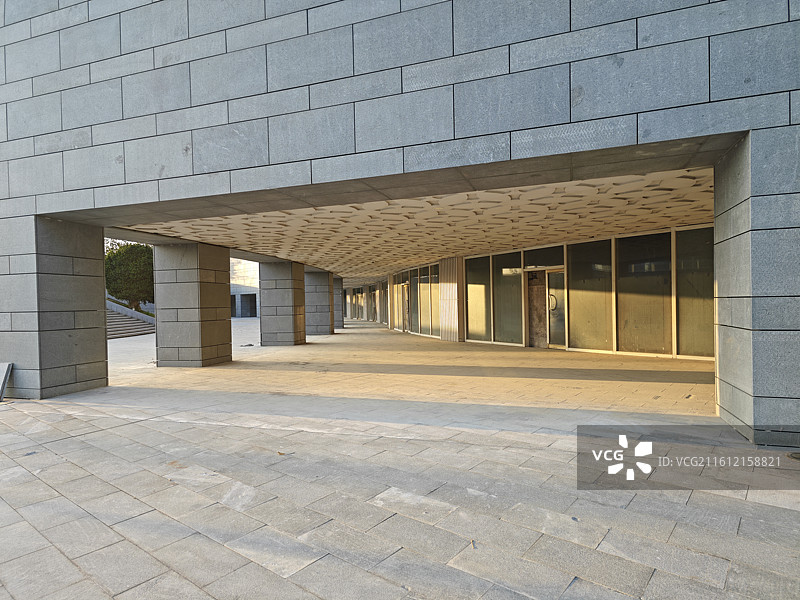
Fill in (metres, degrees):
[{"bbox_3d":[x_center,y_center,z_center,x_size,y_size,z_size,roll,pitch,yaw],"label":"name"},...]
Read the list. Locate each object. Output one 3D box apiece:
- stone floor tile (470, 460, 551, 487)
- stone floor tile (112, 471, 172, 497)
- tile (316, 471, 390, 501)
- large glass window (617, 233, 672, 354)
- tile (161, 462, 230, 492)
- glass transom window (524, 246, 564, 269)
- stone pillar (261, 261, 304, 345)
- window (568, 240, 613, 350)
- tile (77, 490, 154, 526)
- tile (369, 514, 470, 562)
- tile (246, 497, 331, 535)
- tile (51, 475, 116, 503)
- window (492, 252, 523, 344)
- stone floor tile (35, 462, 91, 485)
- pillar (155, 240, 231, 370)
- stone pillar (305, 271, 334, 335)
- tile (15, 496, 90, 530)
[{"bbox_3d":[0.909,1.431,4.354,0.600,0.030,0.310,-1,0,43],"label":"stone floor tile"},{"bbox_3d":[-2.090,1.514,4.338,0.600,0.040,0.305,-1,1,39],"label":"stone floor tile"},{"bbox_3d":[-0.391,1.456,4.127,0.600,0.030,0.310,-1,0,40],"label":"tile"},{"bbox_3d":[5.836,-0.136,12.751,0.060,2.881,1.482,-1,0,-31],"label":"large glass window"},{"bbox_3d":[-1.676,1.482,4.386,0.600,0.030,0.310,-1,0,42],"label":"tile"},{"bbox_3d":[3.901,-1.117,14.300,0.080,0.560,1.400,-2,1,-33],"label":"glass transom window"},{"bbox_3d":[-4.149,0.146,18.970,1.184,2.898,1.227,-1,0,10],"label":"stone pillar"},{"bbox_3d":[5.012,-0.085,14.046,0.060,2.883,1.448,-1,0,-31],"label":"window"},{"bbox_3d":[-2.025,1.486,3.782,0.600,0.030,0.310,-1,0,41],"label":"tile"},{"bbox_3d":[0.117,1.474,3.263,0.612,0.040,0.313,-1,1,39],"label":"tile"},{"bbox_3d":[-0.764,1.491,3.629,0.613,0.040,0.302,-1,1,39],"label":"tile"},{"bbox_3d":[-2.507,1.525,4.248,0.589,0.040,0.307,-1,1,39],"label":"tile"},{"bbox_3d":[3.404,-0.040,16.769,0.060,2.888,1.345,-1,0,-31],"label":"window"},{"bbox_3d":[-2.934,1.531,4.616,0.583,0.040,0.318,-1,1,39],"label":"stone floor tile"},{"bbox_3d":[-5.079,0.129,13.138,1.203,2.905,1.283,-1,0,13],"label":"pillar"},{"bbox_3d":[-3.759,0.163,24.811,1.160,2.800,1.160,-1,1,3],"label":"stone pillar"},{"bbox_3d":[-2.467,1.529,3.778,0.597,0.040,0.301,-1,1,39],"label":"tile"}]

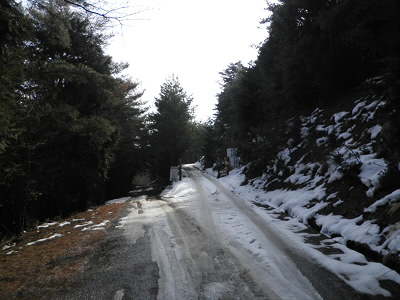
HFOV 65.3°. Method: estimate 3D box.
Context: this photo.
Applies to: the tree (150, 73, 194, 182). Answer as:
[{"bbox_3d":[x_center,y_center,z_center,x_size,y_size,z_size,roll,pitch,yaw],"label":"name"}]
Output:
[{"bbox_3d":[-2.150,-1.600,24.000,3.500,8.000,3.500,0,-2,0],"label":"tree"}]

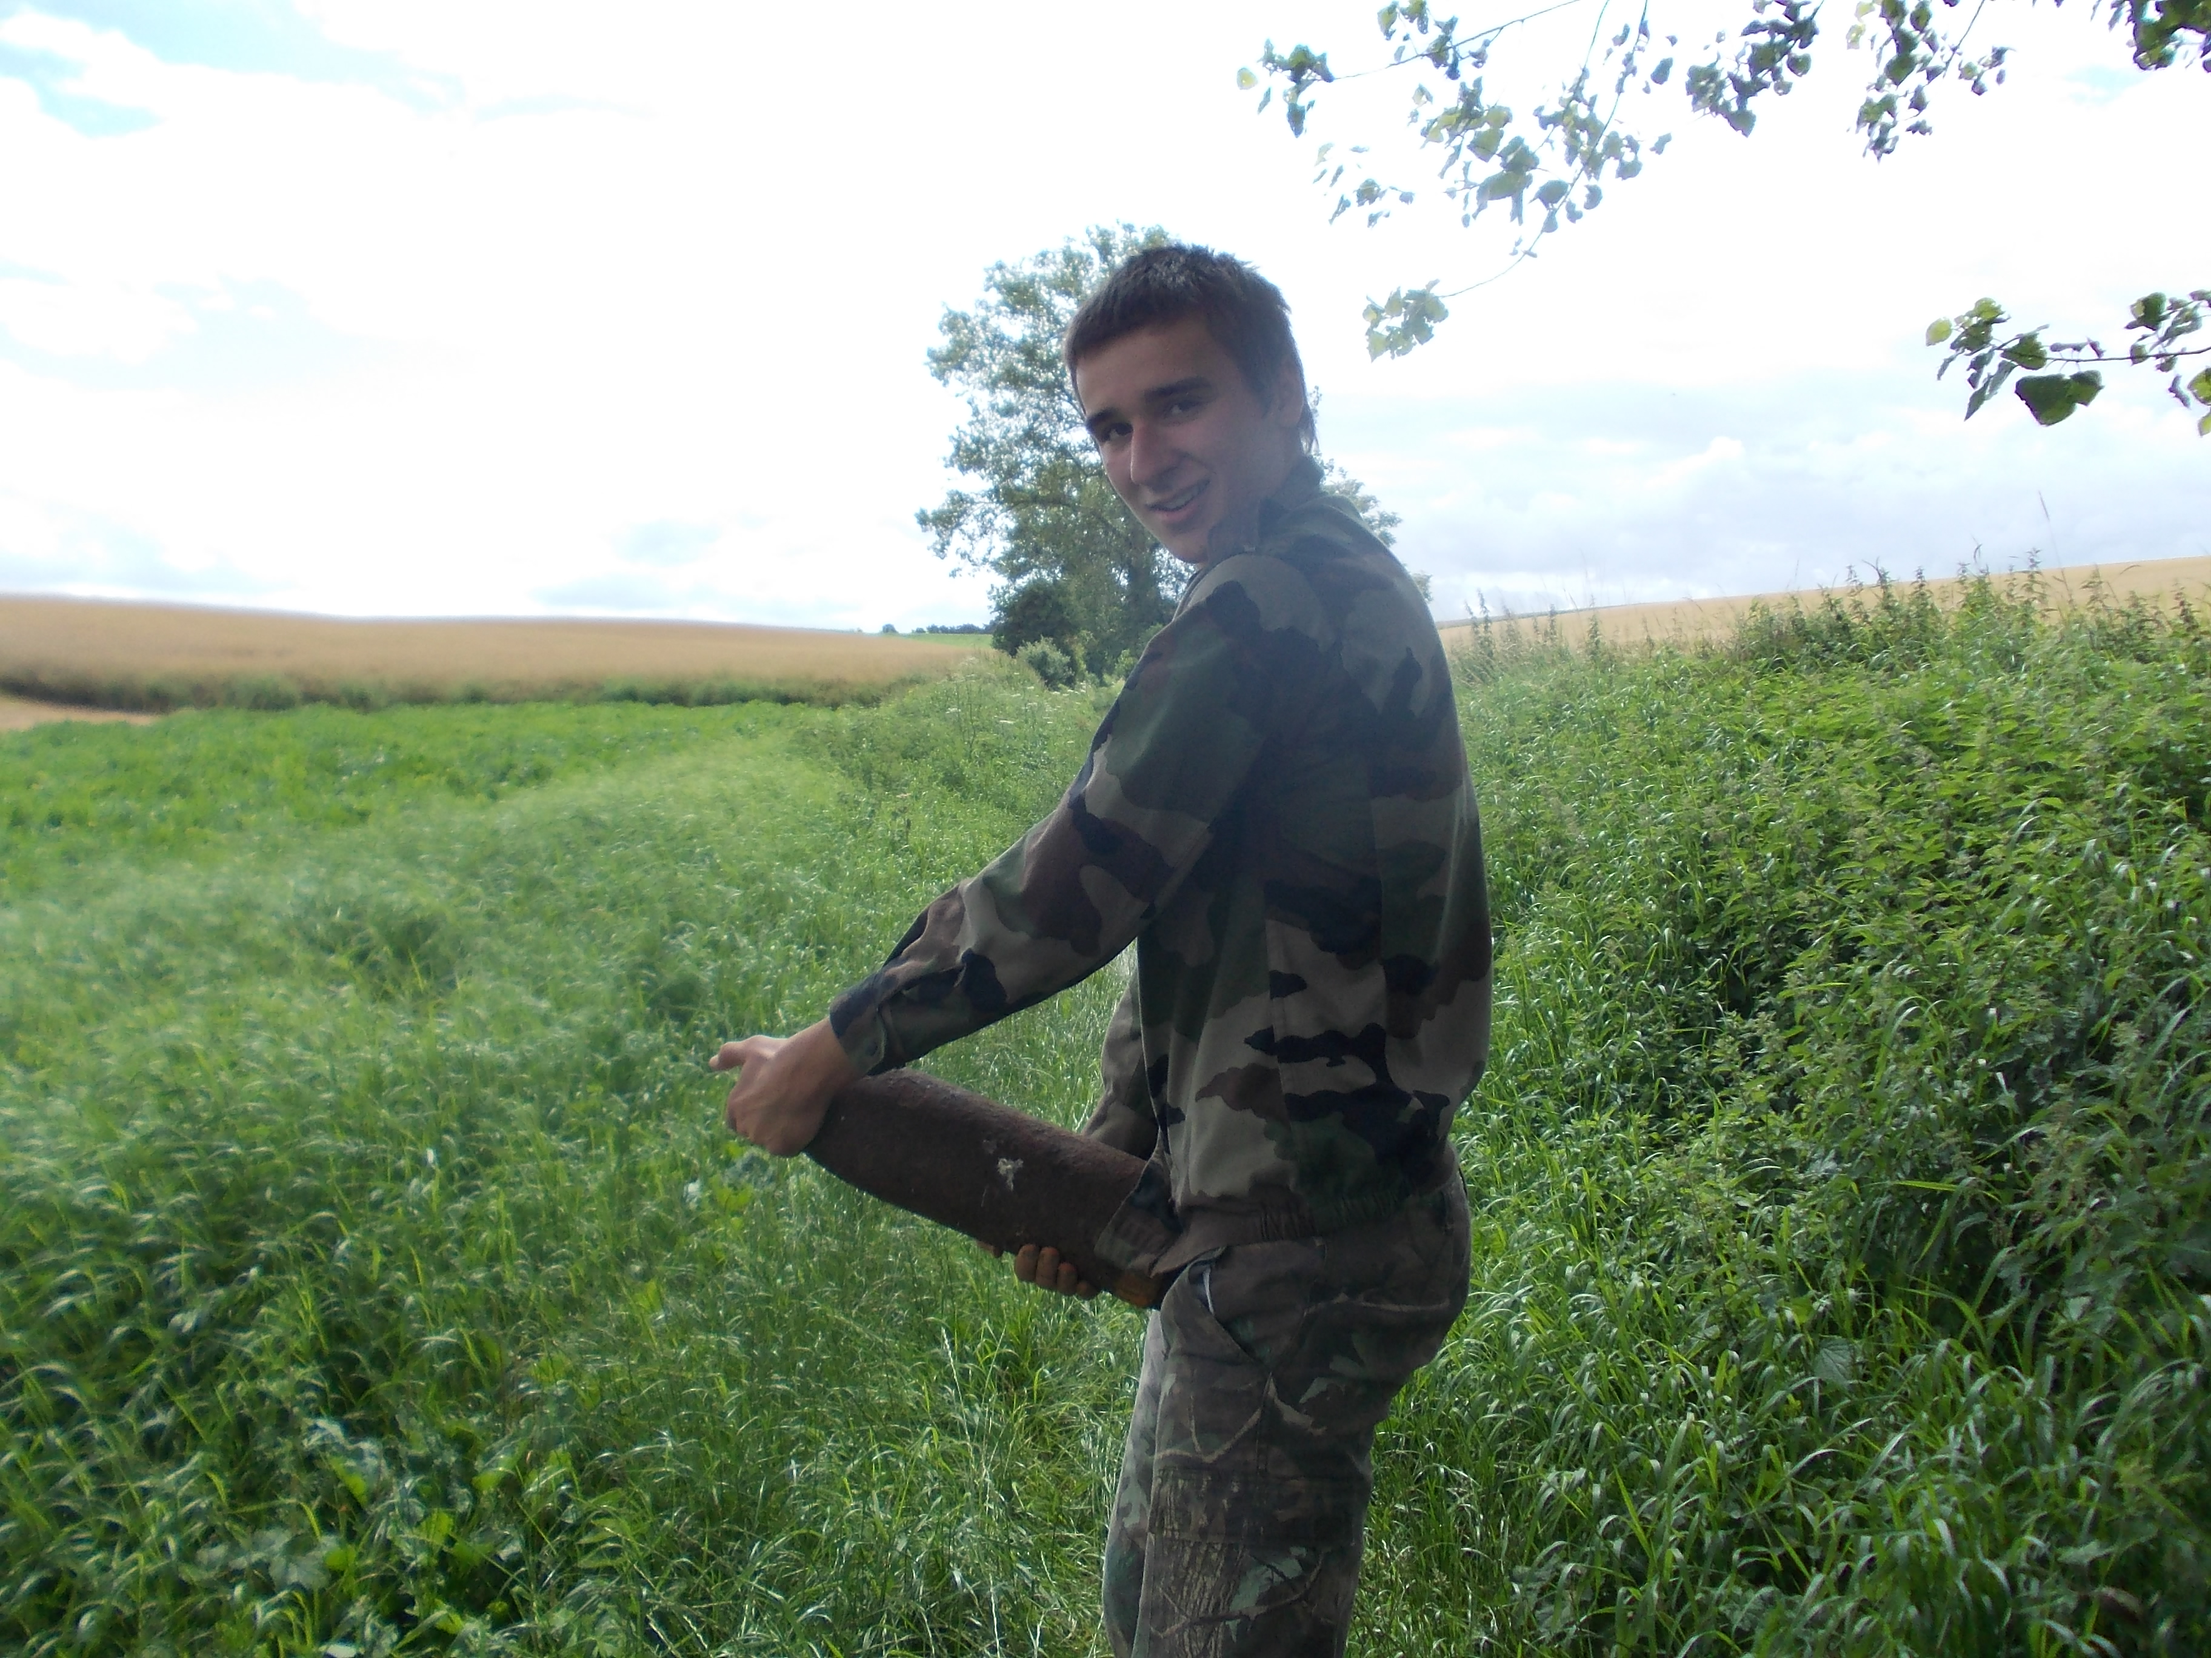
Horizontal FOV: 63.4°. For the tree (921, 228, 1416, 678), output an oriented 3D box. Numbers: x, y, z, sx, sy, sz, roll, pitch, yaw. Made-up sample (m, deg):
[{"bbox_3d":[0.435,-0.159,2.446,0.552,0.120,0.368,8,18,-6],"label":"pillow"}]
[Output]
[{"bbox_3d":[1.480,-8.820,42.300,11.300,10.600,10.200,0,6,0],"label":"tree"}]

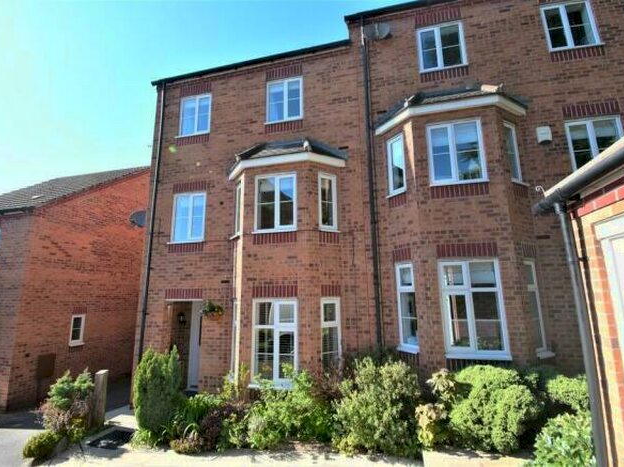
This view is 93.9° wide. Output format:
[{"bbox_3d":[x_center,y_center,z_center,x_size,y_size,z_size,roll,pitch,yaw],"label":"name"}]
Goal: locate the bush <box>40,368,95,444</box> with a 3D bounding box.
[{"bbox_3d":[-4.388,3.008,5.250,0.760,1.000,0.720,-3,-11,13],"label":"bush"}]

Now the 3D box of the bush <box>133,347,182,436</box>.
[{"bbox_3d":[-2.768,2.728,5.267,0.750,1.350,0.700,-3,-11,13],"label":"bush"}]

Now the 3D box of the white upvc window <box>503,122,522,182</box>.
[{"bbox_3d":[3.558,-1.406,5.146,0.440,1.130,0.120,6,-12,-31],"label":"white upvc window"}]

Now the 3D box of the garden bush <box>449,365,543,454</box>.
[{"bbox_3d":[2.343,2.197,3.796,1.000,0.920,0.820,-3,-11,13],"label":"garden bush"}]

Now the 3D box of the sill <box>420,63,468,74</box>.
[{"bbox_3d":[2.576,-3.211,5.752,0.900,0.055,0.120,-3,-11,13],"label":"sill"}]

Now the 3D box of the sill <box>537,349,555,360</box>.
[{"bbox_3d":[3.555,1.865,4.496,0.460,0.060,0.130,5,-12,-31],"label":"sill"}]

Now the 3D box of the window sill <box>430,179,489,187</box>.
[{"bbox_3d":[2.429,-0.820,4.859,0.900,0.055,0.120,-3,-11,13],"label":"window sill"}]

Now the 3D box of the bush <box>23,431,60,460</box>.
[{"bbox_3d":[-4.138,3.252,4.475,0.430,0.320,0.520,-3,-11,13],"label":"bush"}]

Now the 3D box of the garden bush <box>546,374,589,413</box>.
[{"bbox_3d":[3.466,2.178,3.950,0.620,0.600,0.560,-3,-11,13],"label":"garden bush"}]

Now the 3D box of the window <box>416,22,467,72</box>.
[{"bbox_3d":[2.639,-3.815,5.944,0.890,1.030,0.120,-3,-11,13],"label":"window"}]

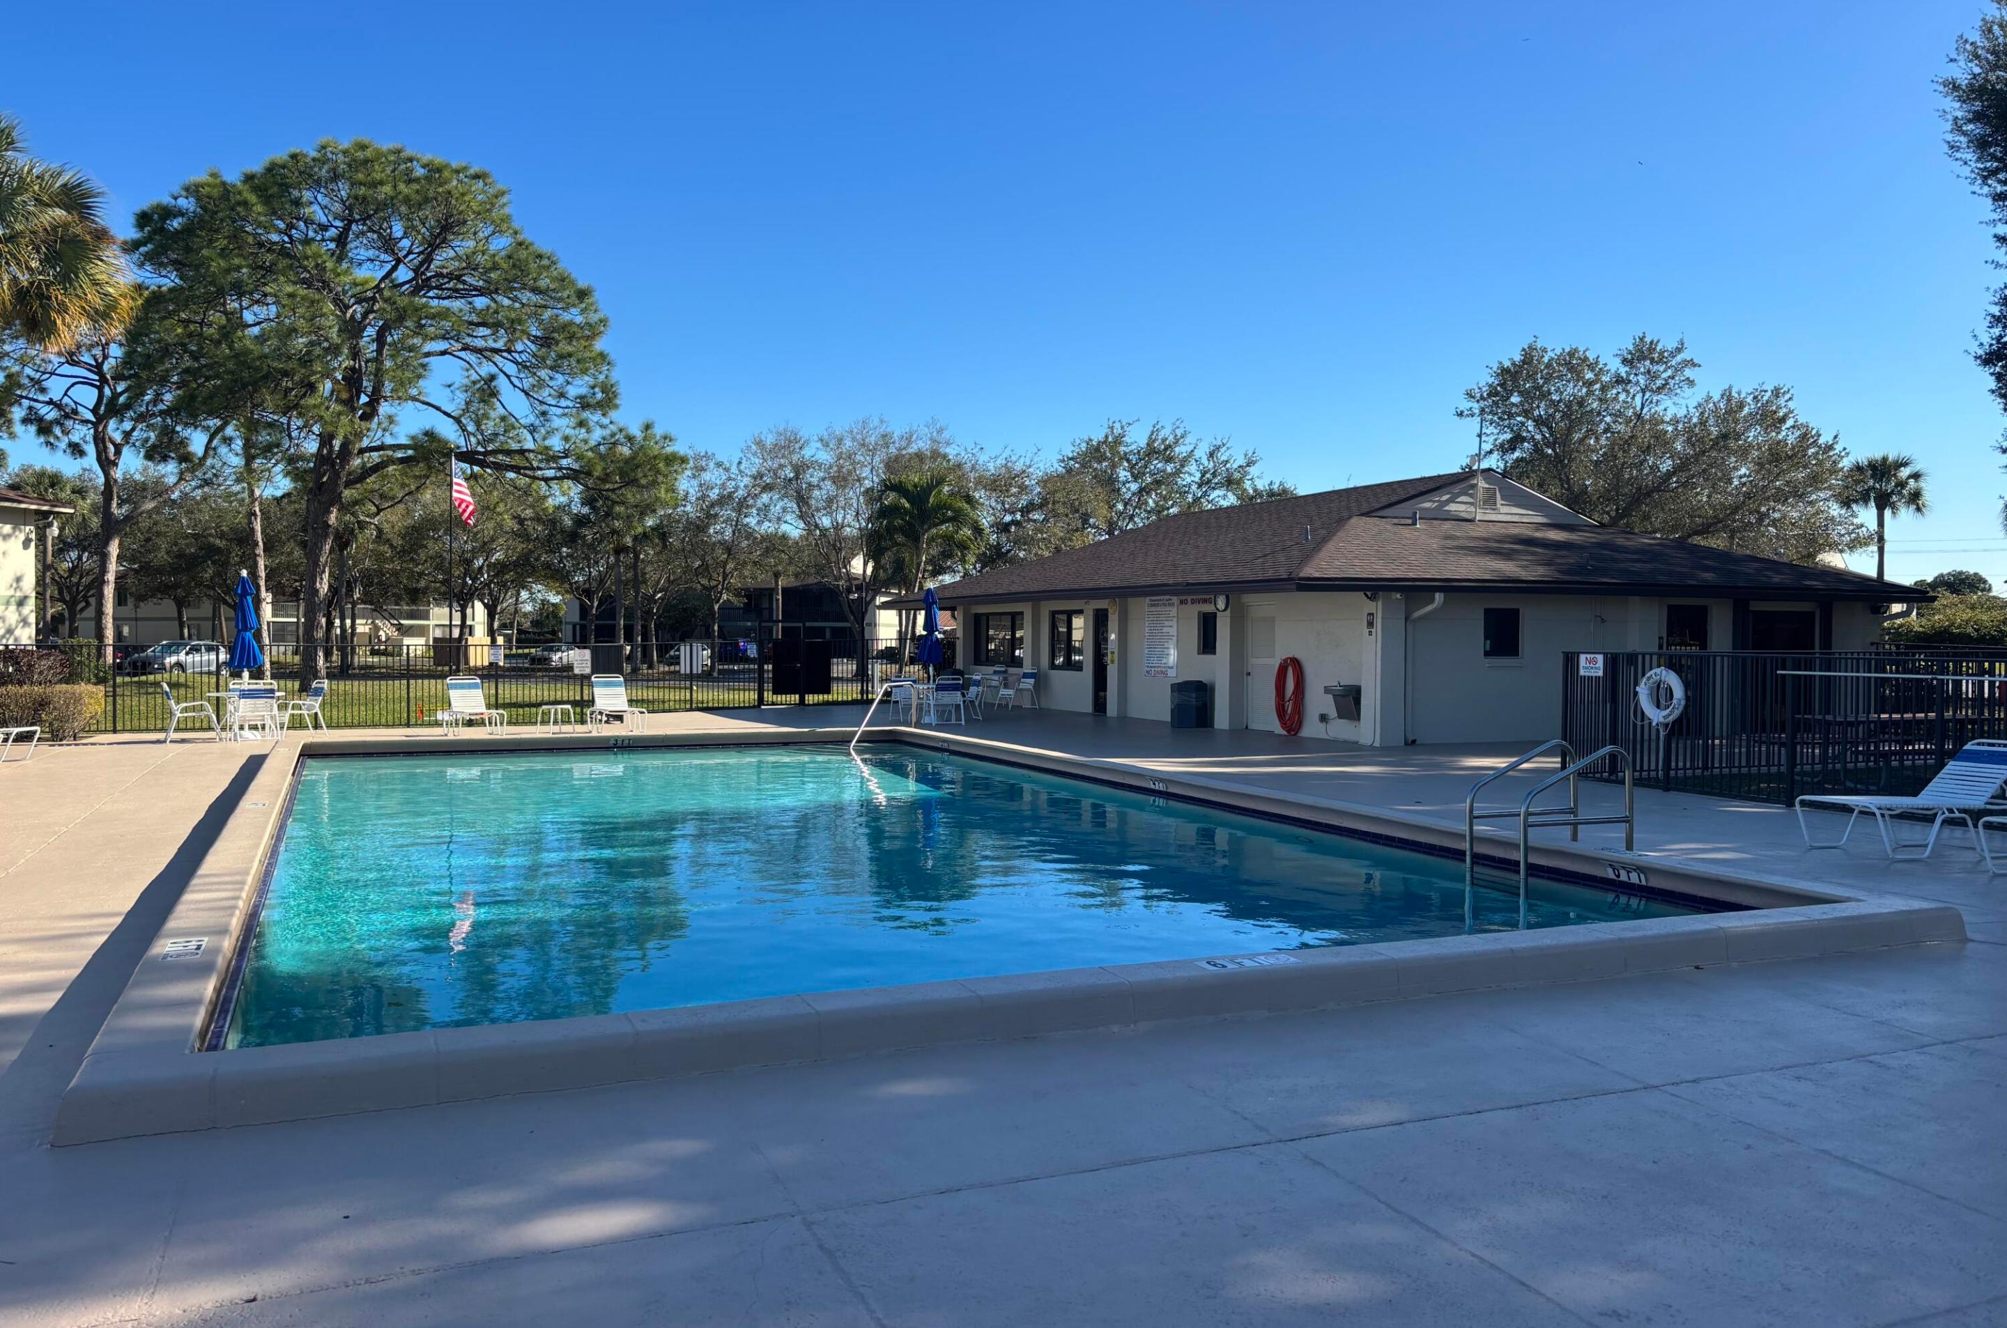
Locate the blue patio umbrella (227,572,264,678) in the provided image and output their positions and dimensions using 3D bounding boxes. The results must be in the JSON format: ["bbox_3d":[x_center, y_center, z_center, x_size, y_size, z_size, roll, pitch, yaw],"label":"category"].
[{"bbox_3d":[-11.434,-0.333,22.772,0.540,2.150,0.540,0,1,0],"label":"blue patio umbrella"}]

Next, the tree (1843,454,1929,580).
[{"bbox_3d":[35.054,-3.995,60.089,3.400,8.800,3.400,0,1,0],"label":"tree"}]

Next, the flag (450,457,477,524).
[{"bbox_3d":[-13.796,-4.385,38.500,0.750,1.750,0.350,0,1,11],"label":"flag"}]

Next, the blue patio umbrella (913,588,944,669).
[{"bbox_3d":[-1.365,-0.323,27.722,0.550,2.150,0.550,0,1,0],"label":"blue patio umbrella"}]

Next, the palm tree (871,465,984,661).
[{"bbox_3d":[-2.031,-2.305,40.061,3.000,6.000,3.000,0,1,0],"label":"palm tree"}]

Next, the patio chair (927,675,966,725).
[{"bbox_3d":[-0.996,0.636,26.600,0.600,0.880,0.720,0,1,-14],"label":"patio chair"}]

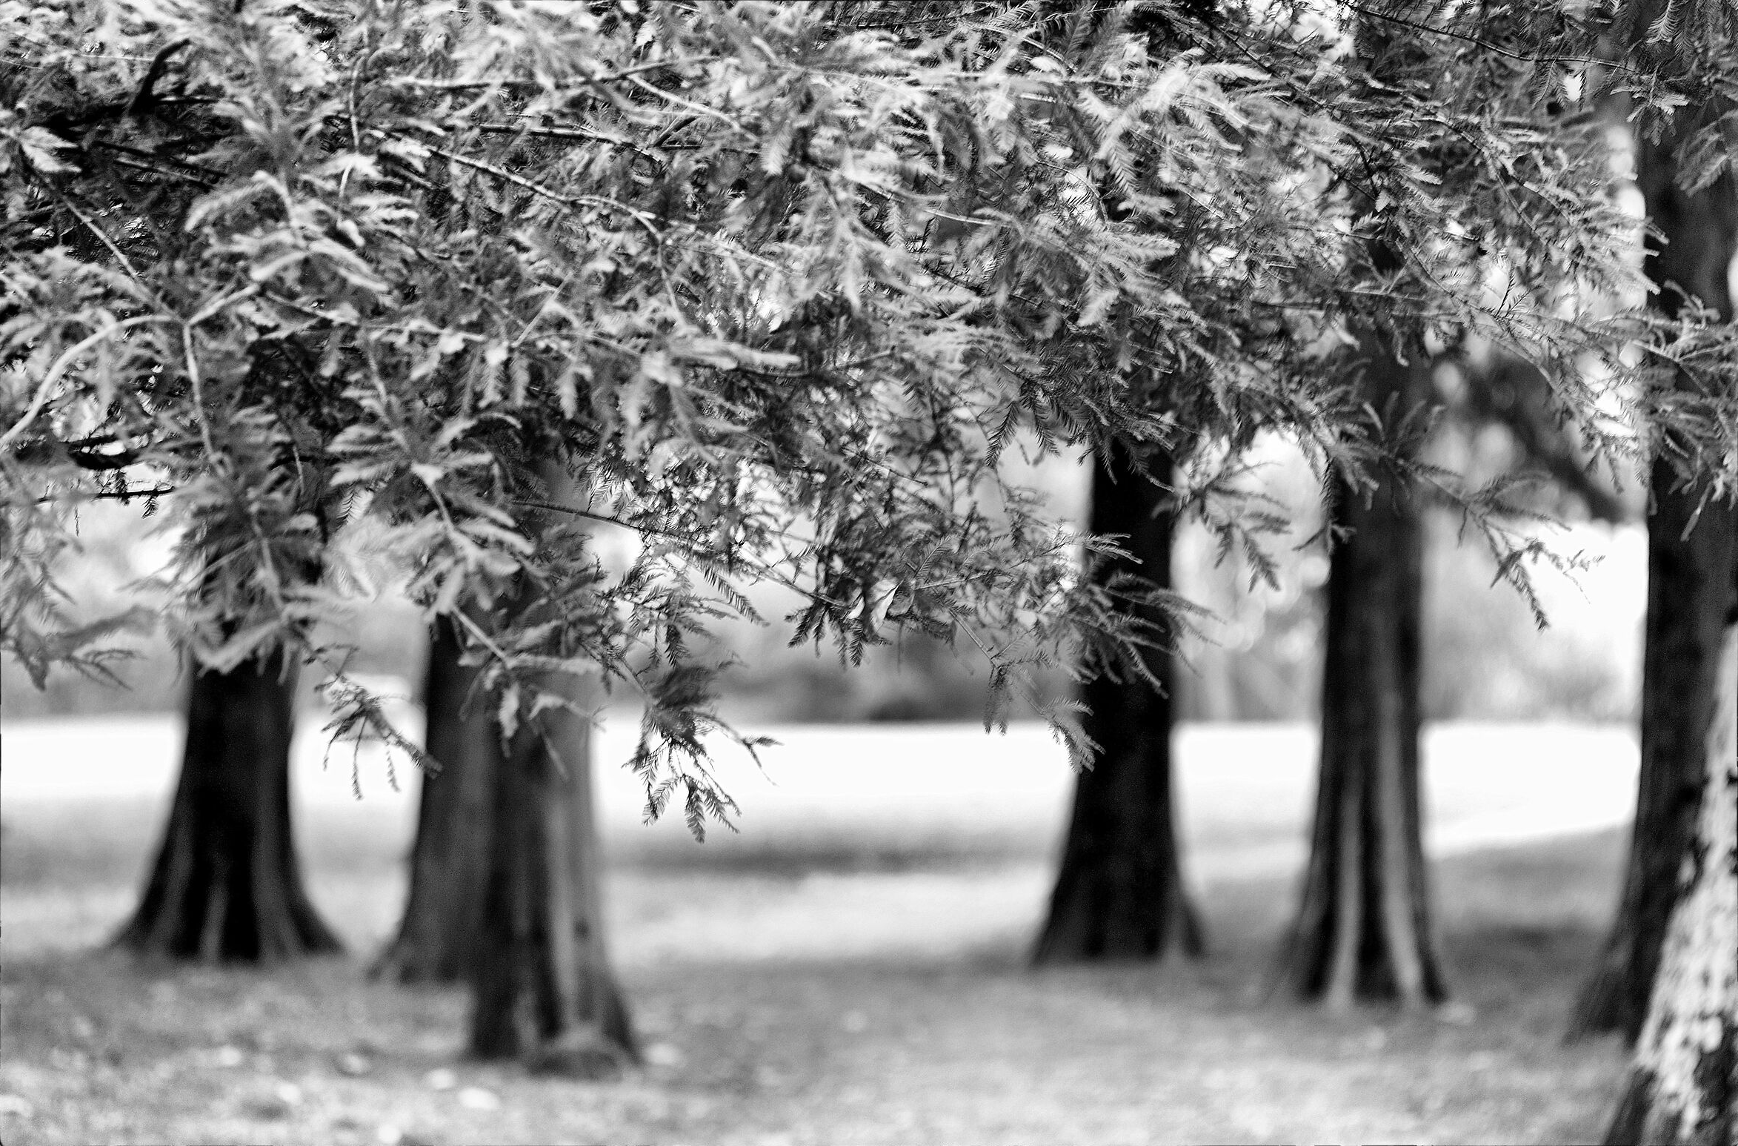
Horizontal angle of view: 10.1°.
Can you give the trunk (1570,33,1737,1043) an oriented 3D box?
[{"bbox_3d":[2.704,-0.121,33.500,0.621,3.517,0.603,0,0,0],"label":"trunk"}]

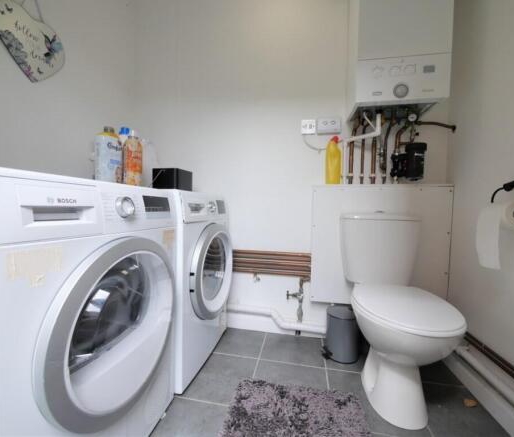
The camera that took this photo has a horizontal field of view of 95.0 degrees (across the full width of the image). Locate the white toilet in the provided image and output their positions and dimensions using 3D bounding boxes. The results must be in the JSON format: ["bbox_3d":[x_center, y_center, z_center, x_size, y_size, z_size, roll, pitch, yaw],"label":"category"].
[{"bbox_3d":[0.584,0.379,0.994,0.365,0.780,0.620,1,3,13],"label":"white toilet"}]

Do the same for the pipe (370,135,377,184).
[{"bbox_3d":[0.639,-0.321,1.288,0.024,0.280,0.024,1,3,11],"label":"pipe"}]

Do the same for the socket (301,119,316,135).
[{"bbox_3d":[0.309,-0.547,1.400,0.086,0.090,0.020,1,3,13],"label":"socket"}]

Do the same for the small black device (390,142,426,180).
[{"bbox_3d":[0.787,-0.294,1.229,0.155,0.187,0.110,1,3,13],"label":"small black device"}]

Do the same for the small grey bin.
[{"bbox_3d":[0.472,0.630,1.316,0.195,0.266,0.167,-1,3,-28],"label":"small grey bin"}]

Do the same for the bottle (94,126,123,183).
[{"bbox_3d":[-0.643,-0.255,1.032,0.070,0.275,0.106,2,3,22],"label":"bottle"}]

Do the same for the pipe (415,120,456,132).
[{"bbox_3d":[0.897,-0.466,1.194,0.200,0.045,0.055,1,3,13],"label":"pipe"}]

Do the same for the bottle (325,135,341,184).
[{"bbox_3d":[0.436,-0.322,1.348,0.085,0.280,0.065,1,3,13],"label":"bottle"}]

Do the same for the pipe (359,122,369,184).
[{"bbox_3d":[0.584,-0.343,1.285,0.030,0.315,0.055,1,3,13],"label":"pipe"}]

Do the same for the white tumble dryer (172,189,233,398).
[{"bbox_3d":[-0.528,0.313,1.330,0.620,0.860,0.588,1,3,11],"label":"white tumble dryer"}]

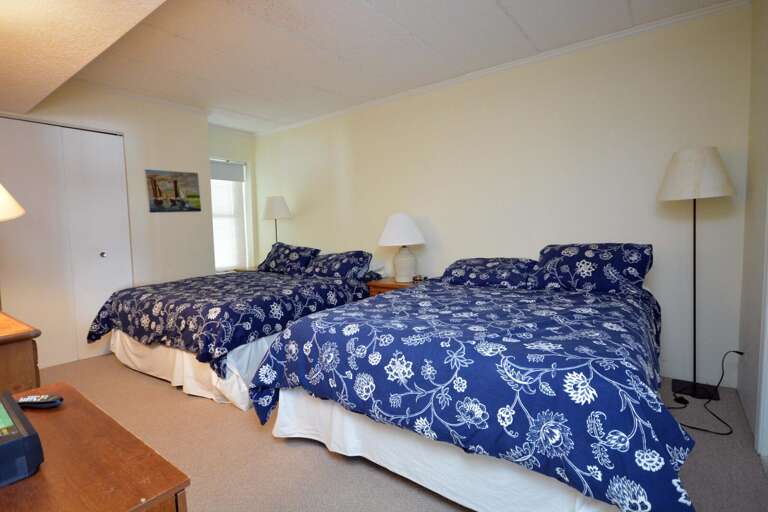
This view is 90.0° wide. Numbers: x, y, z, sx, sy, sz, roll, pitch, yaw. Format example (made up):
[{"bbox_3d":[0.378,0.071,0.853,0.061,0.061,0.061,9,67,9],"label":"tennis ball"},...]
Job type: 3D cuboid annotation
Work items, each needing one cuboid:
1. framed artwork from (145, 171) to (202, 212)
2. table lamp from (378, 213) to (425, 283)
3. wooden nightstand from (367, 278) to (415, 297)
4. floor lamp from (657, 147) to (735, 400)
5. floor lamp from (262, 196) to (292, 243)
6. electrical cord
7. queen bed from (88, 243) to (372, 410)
[{"bbox_3d":[-2.164,-0.667,3.997,0.028,0.415,0.523,2,5,37],"label":"framed artwork"},{"bbox_3d":[0.180,-0.083,3.696,0.441,0.668,0.441,-1,4,0],"label":"table lamp"},{"bbox_3d":[0.232,0.539,3.695,0.578,0.570,0.447,2,5,37],"label":"wooden nightstand"},{"bbox_3d":[1.936,0.111,2.422,0.384,1.526,0.371,2,5,37],"label":"floor lamp"},{"bbox_3d":[-1.378,0.012,4.934,0.371,1.521,0.371,2,5,37],"label":"floor lamp"},{"bbox_3d":[1.882,0.745,2.239,0.353,0.289,0.665,2,5,37],"label":"electrical cord"},{"bbox_3d":[-1.237,0.393,3.763,1.766,0.921,2.093,2,5,37],"label":"queen bed"}]

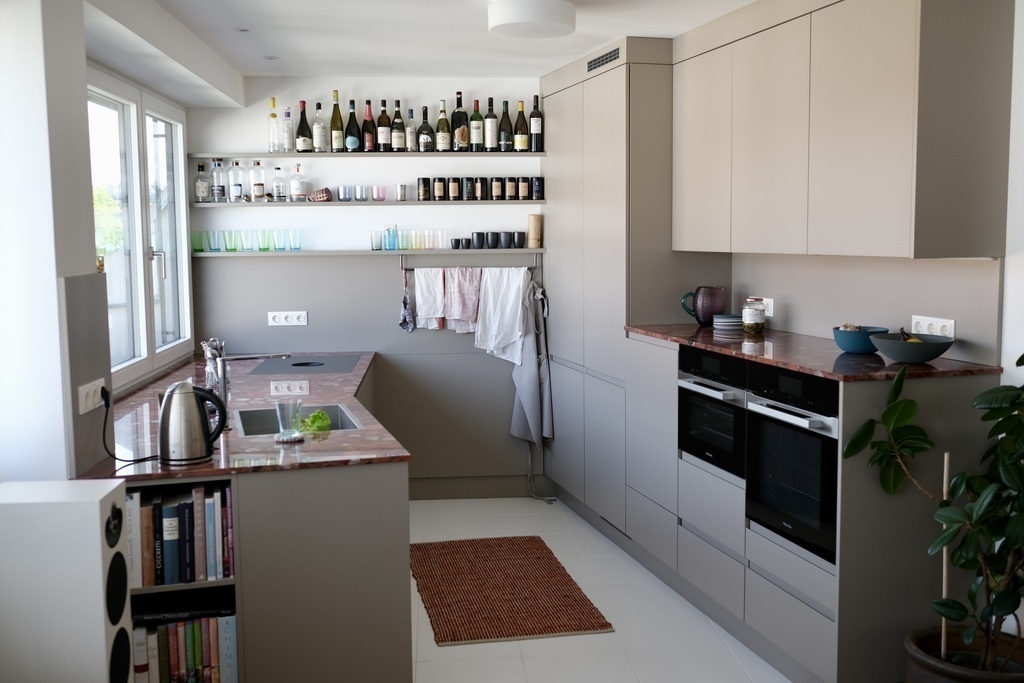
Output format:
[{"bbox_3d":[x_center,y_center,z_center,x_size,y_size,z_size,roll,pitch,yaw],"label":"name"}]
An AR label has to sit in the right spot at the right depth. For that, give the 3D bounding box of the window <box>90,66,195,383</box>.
[{"bbox_3d":[-1.836,-0.545,4.929,0.090,1.420,1.740,-1,6,-5],"label":"window"}]

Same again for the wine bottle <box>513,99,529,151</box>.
[{"bbox_3d":[0.056,-1.253,5.823,0.081,0.297,0.081,-1,6,-4],"label":"wine bottle"}]

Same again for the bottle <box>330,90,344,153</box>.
[{"bbox_3d":[-1.020,-1.284,5.814,0.074,0.356,0.074,-1,6,-5],"label":"bottle"}]

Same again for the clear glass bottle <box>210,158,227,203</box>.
[{"bbox_3d":[-1.694,-0.930,5.761,0.085,0.249,0.085,-1,6,-4],"label":"clear glass bottle"}]

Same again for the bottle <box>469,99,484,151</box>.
[{"bbox_3d":[-0.204,-1.252,5.804,0.075,0.301,0.075,-1,6,-4],"label":"bottle"}]

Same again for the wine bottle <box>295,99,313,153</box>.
[{"bbox_3d":[-1.201,-1.241,5.766,0.091,0.295,0.091,-1,6,-4],"label":"wine bottle"}]

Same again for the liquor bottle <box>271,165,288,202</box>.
[{"bbox_3d":[-1.358,-0.917,5.826,0.076,0.200,0.076,-1,6,-5],"label":"liquor bottle"}]

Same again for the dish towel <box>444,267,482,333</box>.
[{"bbox_3d":[-0.292,-0.243,5.928,0.220,0.392,0.050,-1,6,-4],"label":"dish towel"}]

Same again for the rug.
[{"bbox_3d":[-0.075,1.137,4.711,0.738,0.012,1.340,-2,6,-12],"label":"rug"}]

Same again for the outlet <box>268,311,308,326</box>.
[{"bbox_3d":[-1.328,-0.136,5.903,0.225,0.081,0.014,-1,6,-4],"label":"outlet"}]

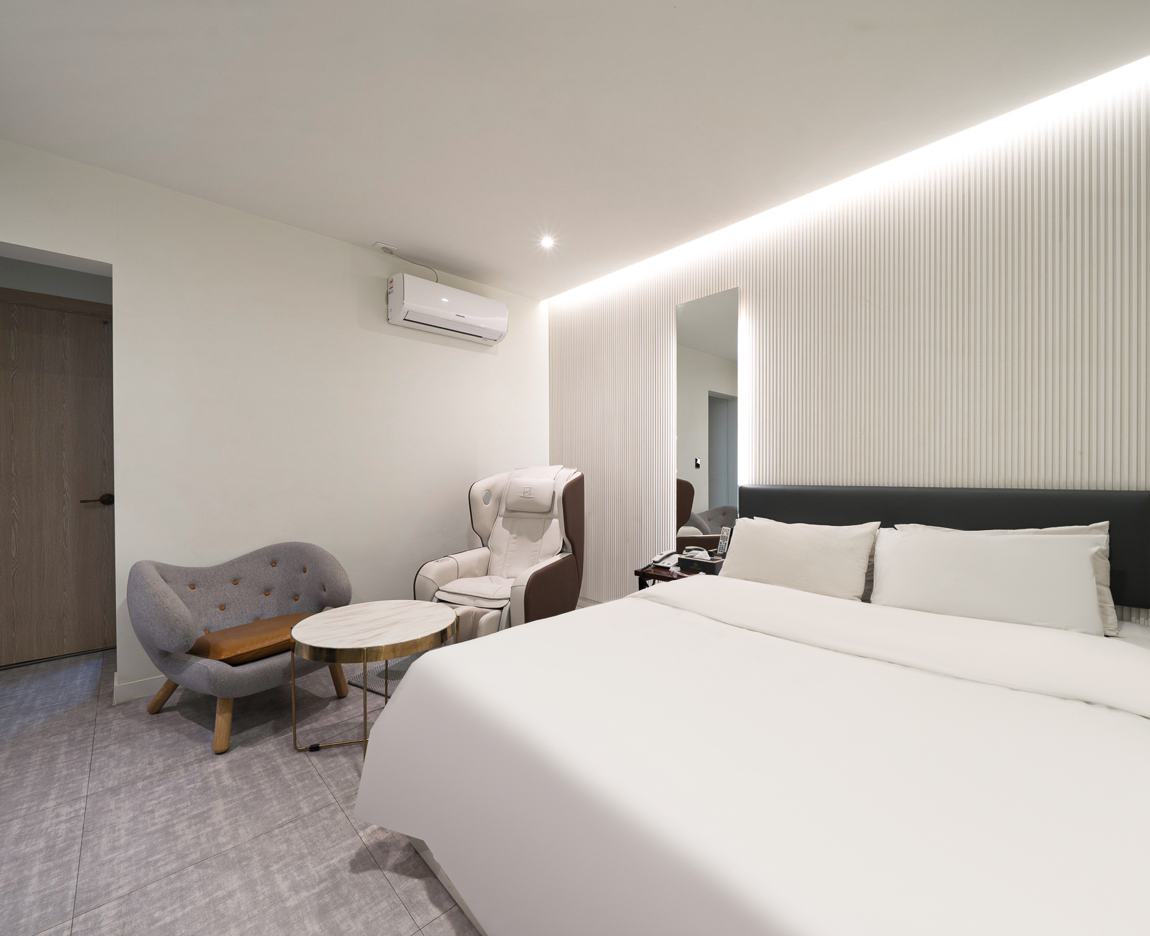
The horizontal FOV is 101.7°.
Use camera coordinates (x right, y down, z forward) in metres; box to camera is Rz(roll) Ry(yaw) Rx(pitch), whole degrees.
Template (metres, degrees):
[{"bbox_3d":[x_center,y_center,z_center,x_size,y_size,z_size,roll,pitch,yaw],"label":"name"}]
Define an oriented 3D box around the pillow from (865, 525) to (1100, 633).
[{"bbox_3d":[1.565,0.420,1.839,0.700,0.410,0.150,0,-23,46],"label":"pillow"}]

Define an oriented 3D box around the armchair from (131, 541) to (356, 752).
[{"bbox_3d":[-1.529,0.766,2.215,0.760,0.690,0.860,0,0,32],"label":"armchair"}]

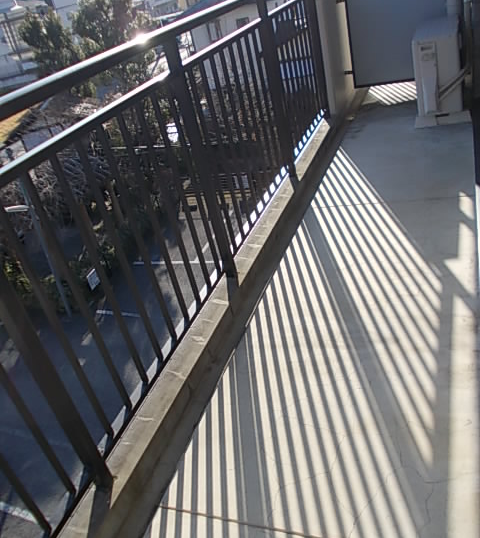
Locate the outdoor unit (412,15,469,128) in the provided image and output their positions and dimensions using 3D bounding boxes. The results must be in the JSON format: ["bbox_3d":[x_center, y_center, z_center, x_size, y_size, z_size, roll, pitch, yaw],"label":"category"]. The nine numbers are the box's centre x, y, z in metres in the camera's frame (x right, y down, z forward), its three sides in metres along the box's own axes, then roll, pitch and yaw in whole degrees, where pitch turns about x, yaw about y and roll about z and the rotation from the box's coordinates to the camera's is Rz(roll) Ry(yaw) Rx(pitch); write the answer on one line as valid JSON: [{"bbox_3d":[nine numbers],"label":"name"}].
[{"bbox_3d":[1.507,-1.514,3.918,0.317,0.614,0.766,0,33,23],"label":"outdoor unit"}]

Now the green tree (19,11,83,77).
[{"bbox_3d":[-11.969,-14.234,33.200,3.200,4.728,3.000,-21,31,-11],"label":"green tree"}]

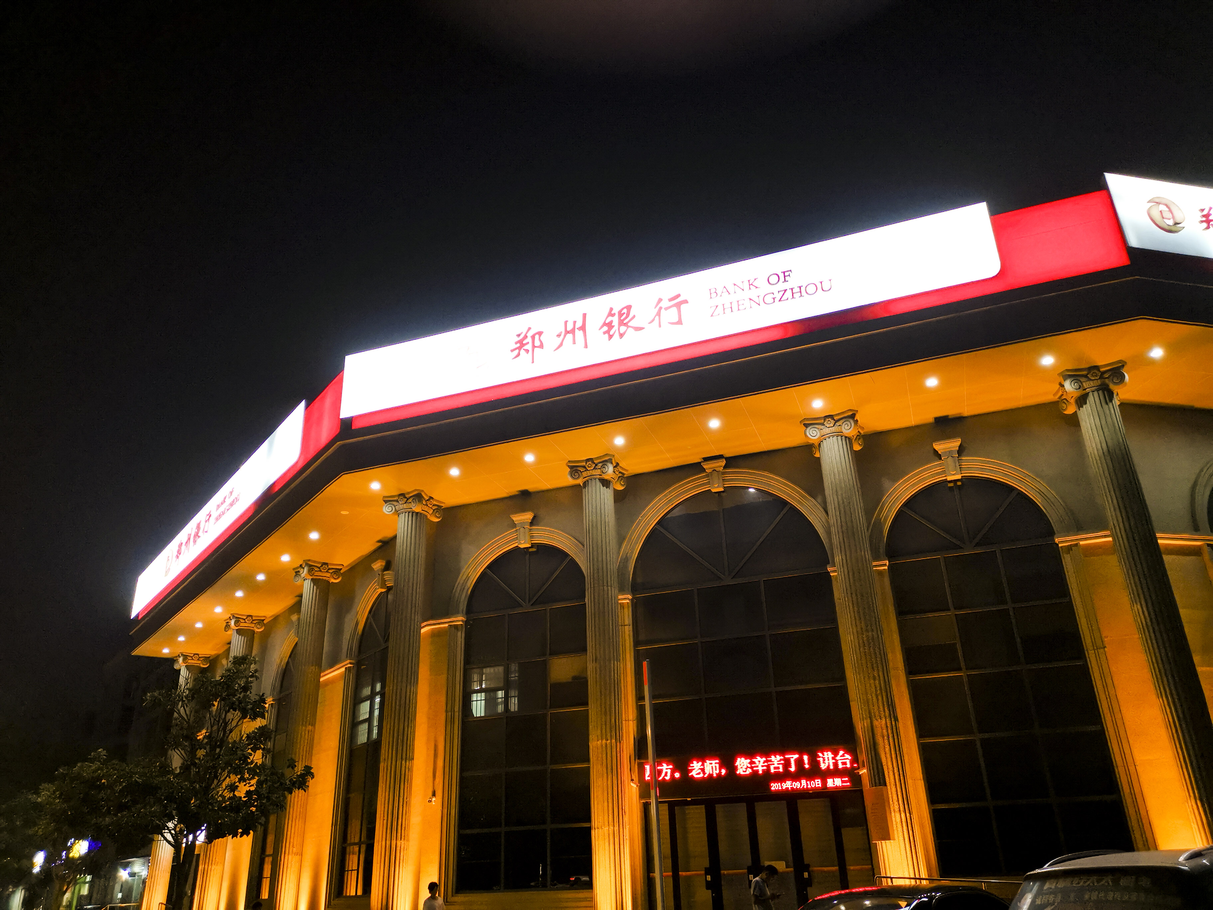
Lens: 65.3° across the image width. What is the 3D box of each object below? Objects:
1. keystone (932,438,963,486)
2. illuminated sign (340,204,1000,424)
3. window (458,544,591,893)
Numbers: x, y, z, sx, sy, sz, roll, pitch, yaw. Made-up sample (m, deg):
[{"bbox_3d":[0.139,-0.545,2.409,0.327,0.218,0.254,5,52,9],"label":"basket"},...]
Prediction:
[{"bbox_3d":[7.247,0.106,19.908,0.578,0.823,0.250,-11,-27,17],"label":"keystone"},{"bbox_3d":[0.650,-2.869,20.626,14.749,1.741,0.300,-11,-27,17],"label":"illuminated sign"},{"bbox_3d":[-1.764,5.593,21.182,3.234,7.517,0.280,-11,-27,17],"label":"window"}]

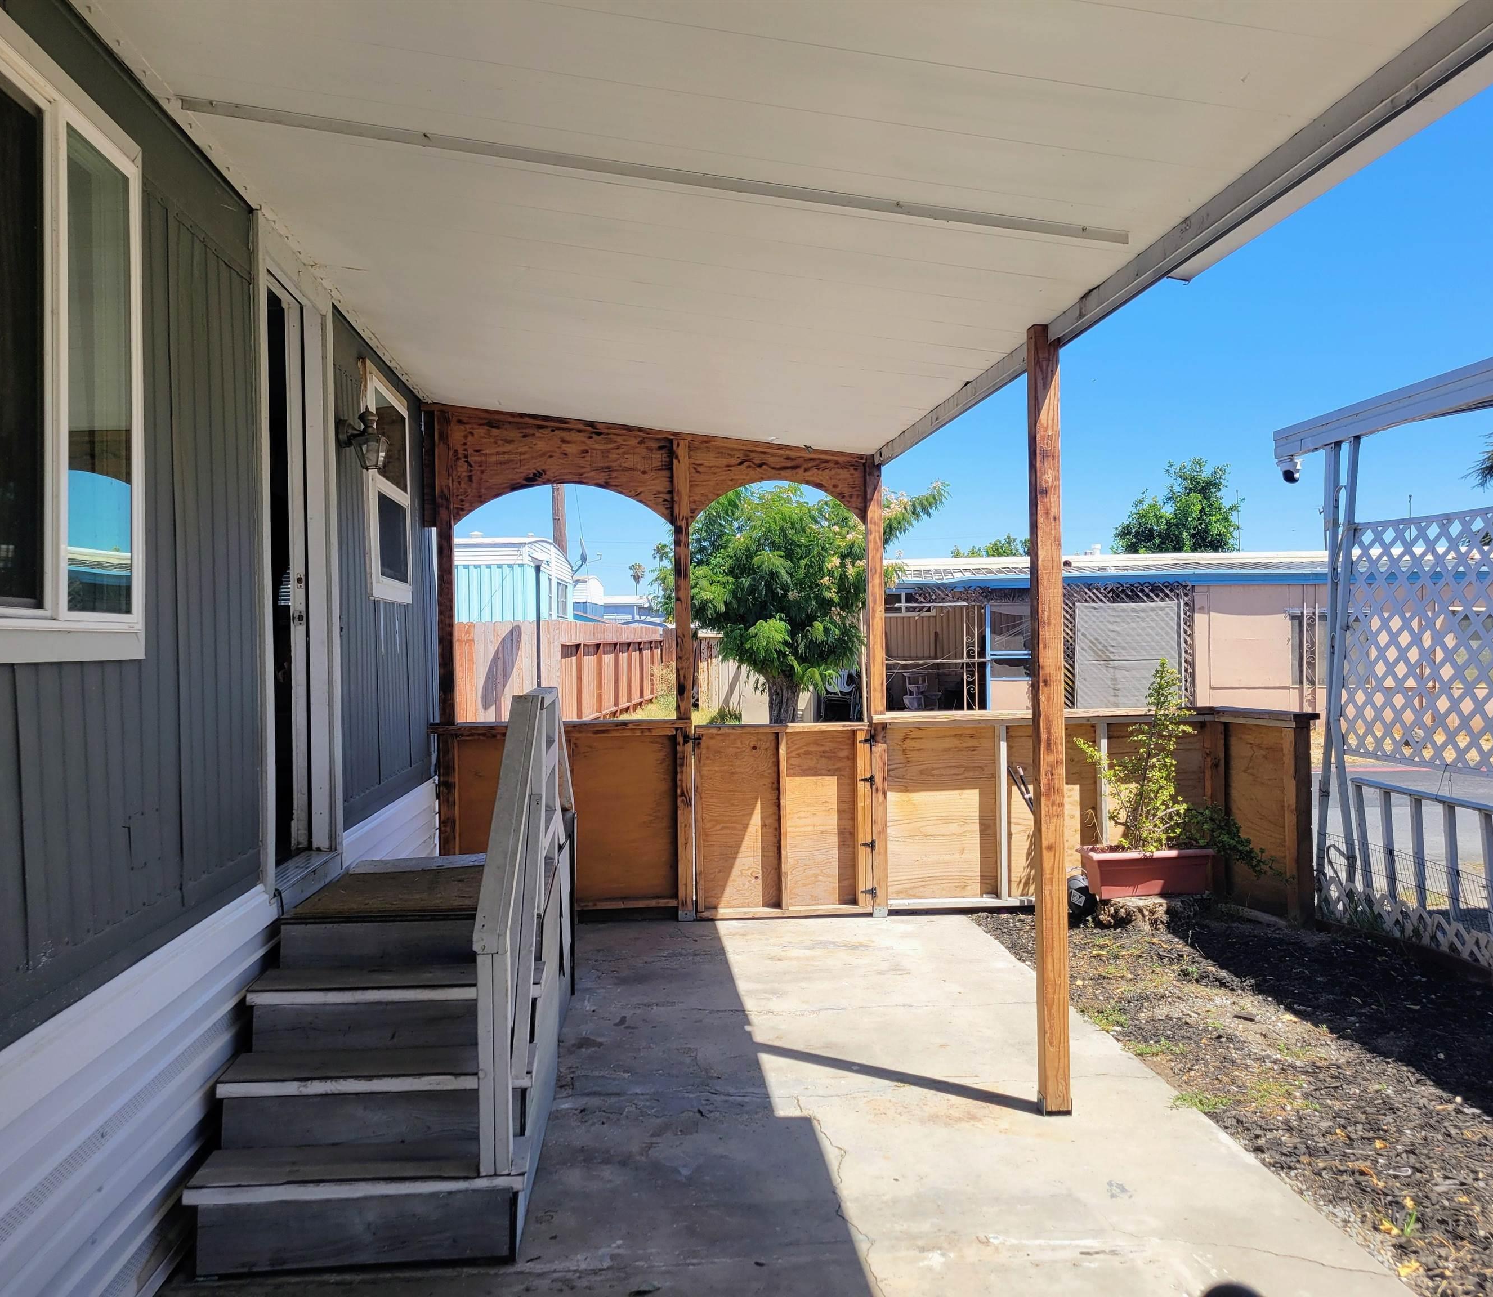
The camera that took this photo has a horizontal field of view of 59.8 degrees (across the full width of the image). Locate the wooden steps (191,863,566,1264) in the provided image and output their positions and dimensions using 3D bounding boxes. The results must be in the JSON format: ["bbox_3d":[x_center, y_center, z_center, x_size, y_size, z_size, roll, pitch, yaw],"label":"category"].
[{"bbox_3d":[-1.020,1.153,4.052,0.815,0.710,1.900,-1,0,-5],"label":"wooden steps"}]

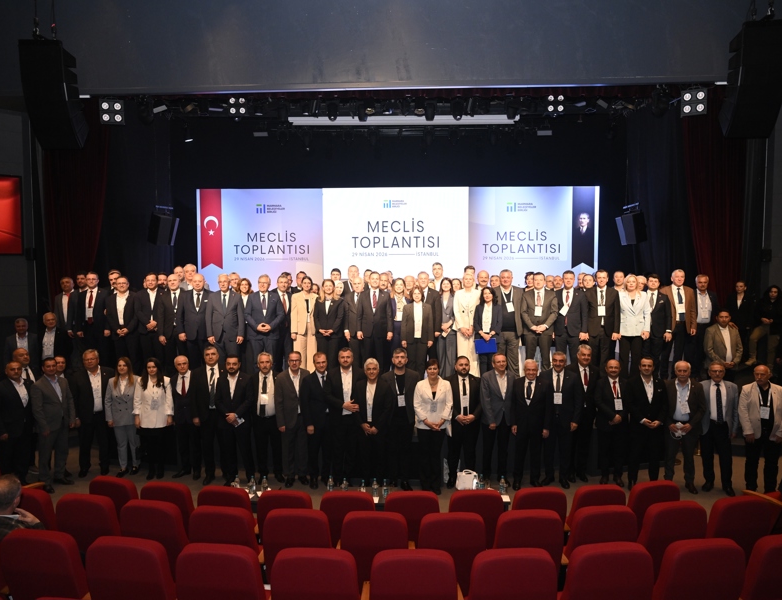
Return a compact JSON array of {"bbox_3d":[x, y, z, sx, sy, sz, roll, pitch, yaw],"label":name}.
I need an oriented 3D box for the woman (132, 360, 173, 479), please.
[{"bbox_3d":[-3.159,1.578,7.980,0.520,1.653,0.310,-1,4,-10],"label":"woman"}]

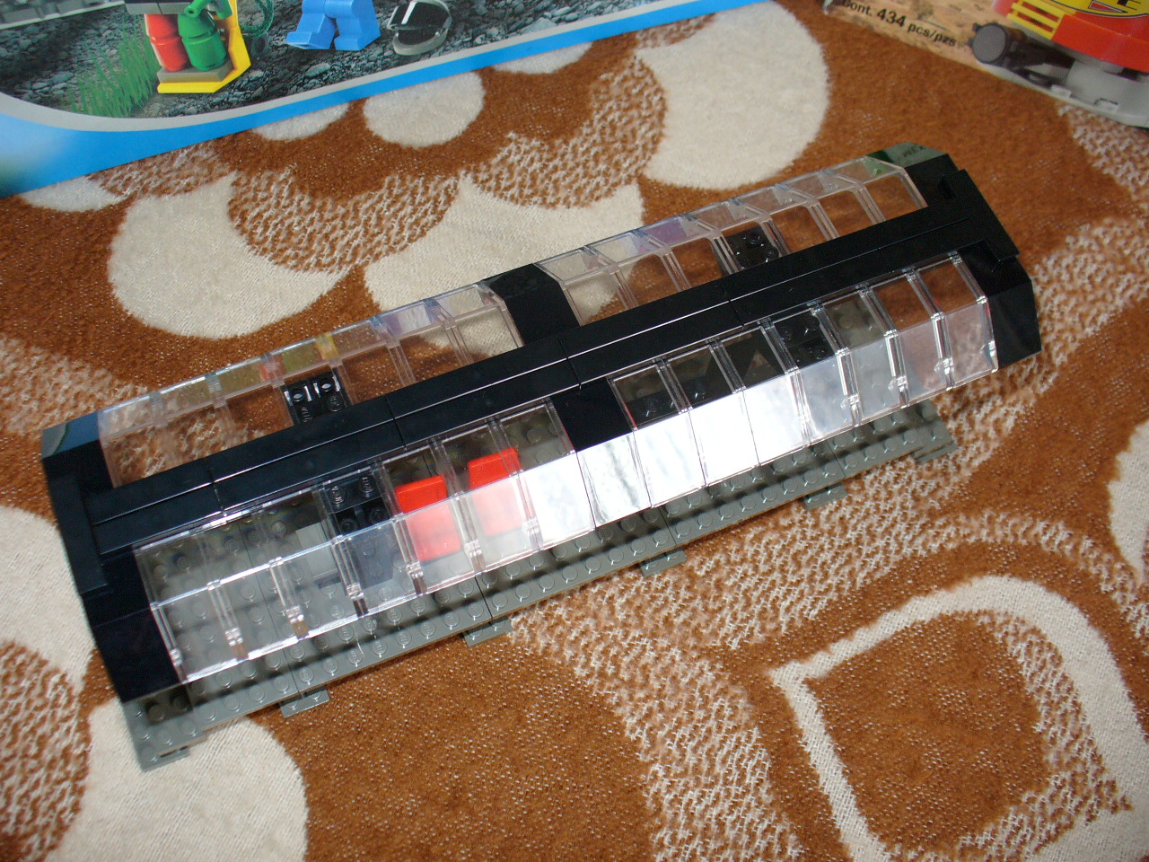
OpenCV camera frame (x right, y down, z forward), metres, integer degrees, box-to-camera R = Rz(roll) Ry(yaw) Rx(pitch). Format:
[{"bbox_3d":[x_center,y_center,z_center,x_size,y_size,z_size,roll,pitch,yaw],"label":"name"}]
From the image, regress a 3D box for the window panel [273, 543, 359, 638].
[{"bbox_3d":[-0.062,0.038,0.302,0.016,0.003,0.021,-20,109,-13],"label":"window panel"}]

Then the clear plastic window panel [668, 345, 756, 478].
[{"bbox_3d":[0.035,-0.007,0.329,0.016,0.015,0.037,-20,68,-13],"label":"clear plastic window panel"}]

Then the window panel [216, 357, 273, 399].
[{"bbox_3d":[-0.087,-0.013,0.324,0.016,0.003,0.022,-20,28,-13],"label":"window panel"}]

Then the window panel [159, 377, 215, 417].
[{"bbox_3d":[-0.101,-0.007,0.321,0.016,0.003,0.022,-20,28,-13],"label":"window panel"}]

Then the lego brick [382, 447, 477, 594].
[{"bbox_3d":[-0.037,0.021,0.310,0.016,0.017,0.036,-20,70,-13],"label":"lego brick"}]

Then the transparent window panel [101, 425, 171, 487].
[{"bbox_3d":[-0.108,0.007,0.305,0.016,0.003,0.016,-20,68,-13],"label":"transparent window panel"}]

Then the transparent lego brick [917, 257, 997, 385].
[{"bbox_3d":[0.107,-0.032,0.347,0.016,0.015,0.035,-20,69,-13],"label":"transparent lego brick"}]

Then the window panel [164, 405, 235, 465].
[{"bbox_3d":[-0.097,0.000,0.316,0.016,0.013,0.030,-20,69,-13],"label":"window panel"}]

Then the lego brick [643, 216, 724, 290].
[{"bbox_3d":[0.033,-0.049,0.347,0.016,0.017,0.036,-20,70,-13],"label":"lego brick"}]

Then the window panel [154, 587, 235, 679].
[{"bbox_3d":[-0.090,0.049,0.295,0.016,0.003,0.022,-20,110,-13],"label":"window panel"}]

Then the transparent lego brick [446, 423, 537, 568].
[{"bbox_3d":[-0.022,0.016,0.315,0.016,0.015,0.035,-20,69,-13],"label":"transparent lego brick"}]

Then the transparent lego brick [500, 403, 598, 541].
[{"bbox_3d":[-0.008,0.010,0.317,0.016,0.017,0.036,-20,70,-13],"label":"transparent lego brick"}]

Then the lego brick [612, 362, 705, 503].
[{"bbox_3d":[0.021,0.000,0.325,0.016,0.015,0.035,-20,69,-13],"label":"lego brick"}]

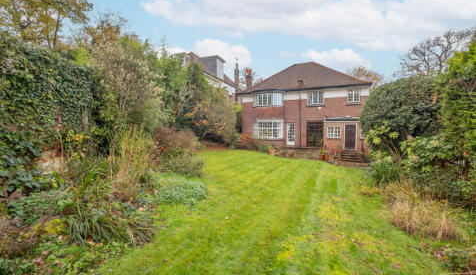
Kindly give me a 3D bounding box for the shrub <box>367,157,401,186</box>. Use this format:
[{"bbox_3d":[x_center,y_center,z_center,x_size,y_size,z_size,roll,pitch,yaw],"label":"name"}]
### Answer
[{"bbox_3d":[5.870,1.355,8.037,1.200,1.097,1.150,1,2,36],"label":"shrub"}]

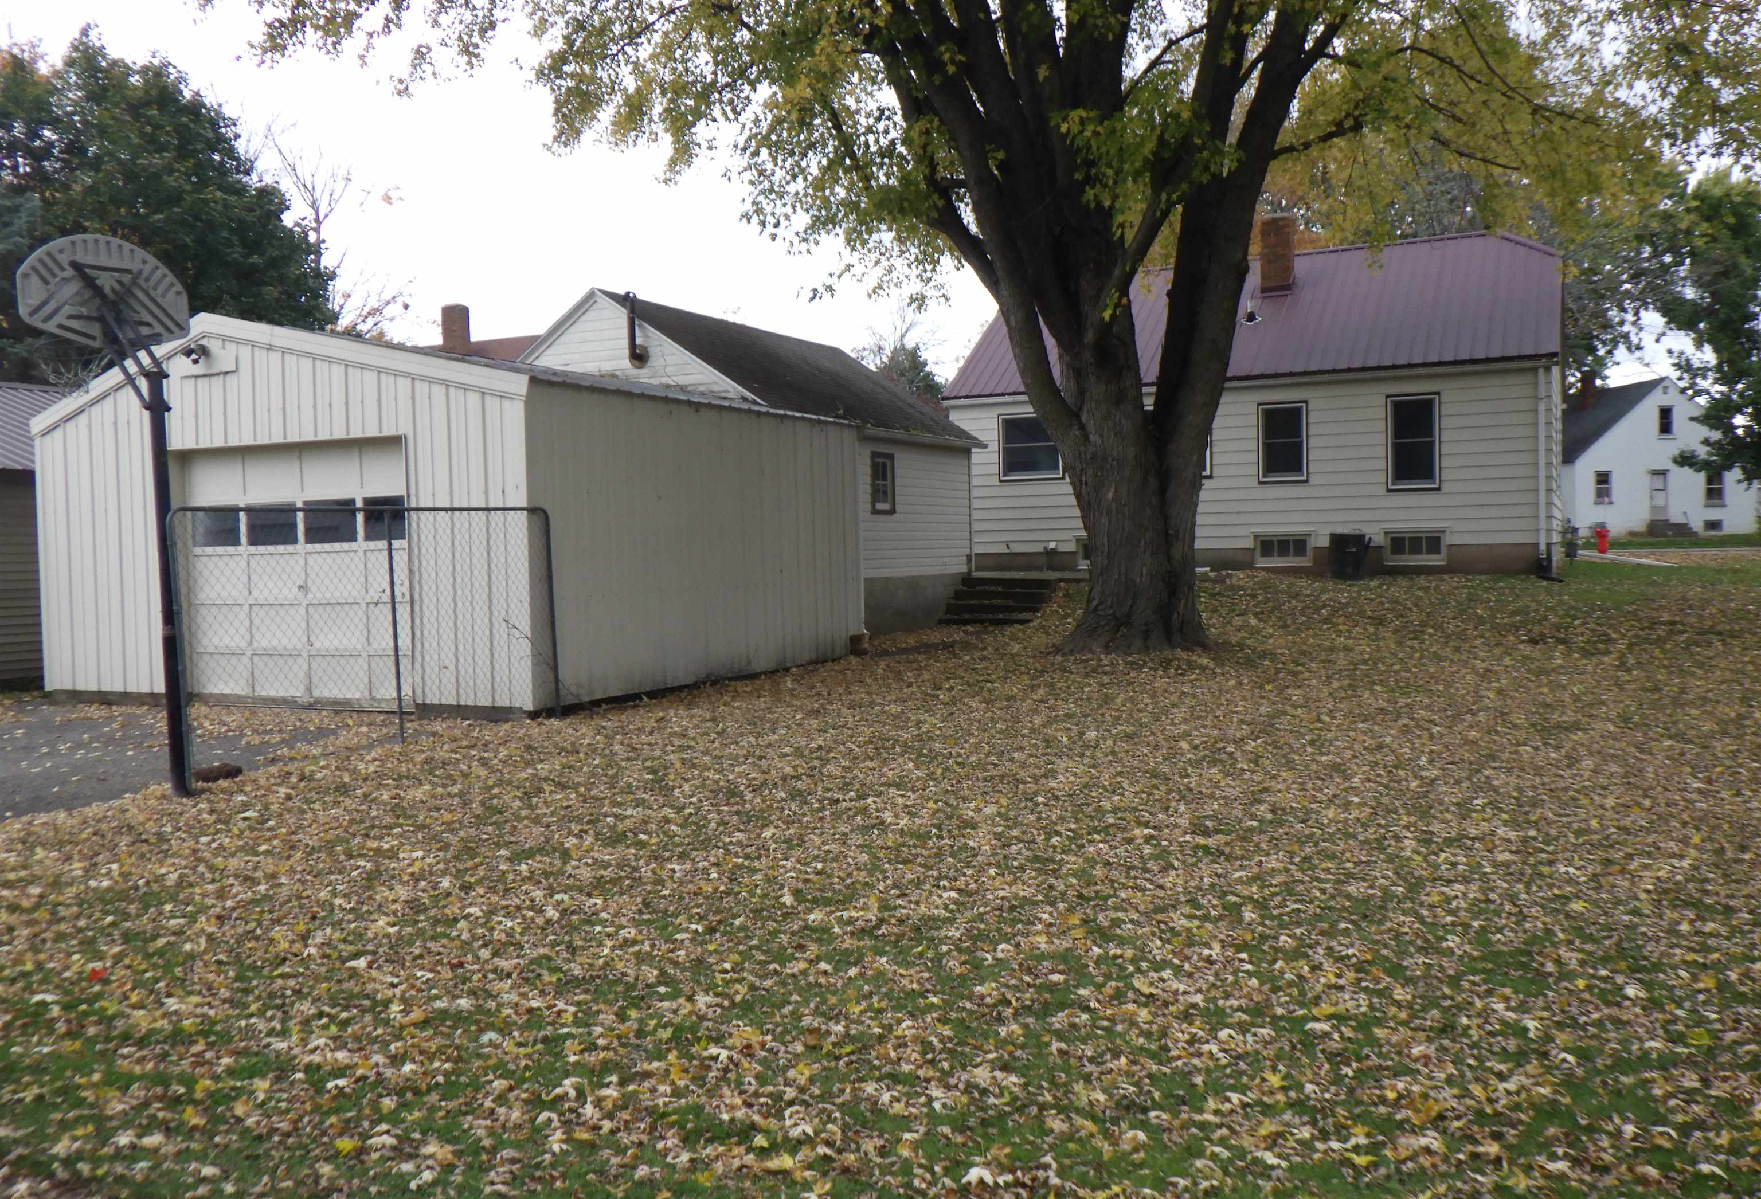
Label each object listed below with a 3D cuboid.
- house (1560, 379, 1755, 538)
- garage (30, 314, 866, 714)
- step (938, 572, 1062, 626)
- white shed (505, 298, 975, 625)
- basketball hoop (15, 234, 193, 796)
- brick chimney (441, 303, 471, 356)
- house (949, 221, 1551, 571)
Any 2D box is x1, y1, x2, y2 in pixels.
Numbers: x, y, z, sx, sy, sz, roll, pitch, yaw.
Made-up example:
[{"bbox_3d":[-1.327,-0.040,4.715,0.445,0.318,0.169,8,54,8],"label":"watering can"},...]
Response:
[{"bbox_3d":[32.206,-6.201,64.447,8.830,6.660,9.500,-2,2,-10],"label":"house"},{"bbox_3d":[-4.541,-1.004,16.561,6.550,3.800,6.650,0,2,25],"label":"garage"},{"bbox_3d":[1.929,0.040,22.835,1.650,0.700,1.350,0,2,27],"label":"step"},{"bbox_3d":[-2.113,-1.890,22.294,5.250,4.760,6.450,0,2,27],"label":"white shed"},{"bbox_3d":[-5.265,-0.614,9.875,1.370,3.800,1.120,0,3,38],"label":"basketball hoop"},{"bbox_3d":[-9.981,-6.358,33.500,0.480,1.250,0.480,0,2,27],"label":"brick chimney"},{"bbox_3d":[7.184,-3.470,26.782,10.200,5.950,7.000,0,2,27],"label":"house"}]

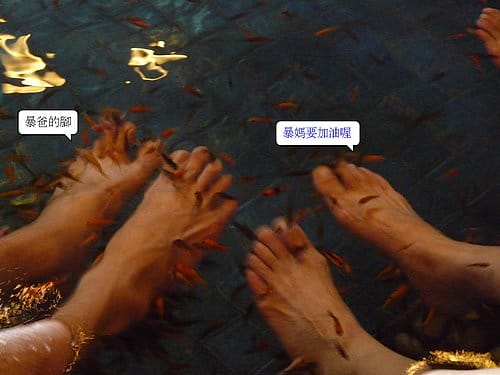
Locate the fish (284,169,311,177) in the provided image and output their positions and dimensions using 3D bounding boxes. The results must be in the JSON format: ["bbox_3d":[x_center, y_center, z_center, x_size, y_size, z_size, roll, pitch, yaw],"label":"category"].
[{"bbox_3d":[0.061,-0.019,1.292,0.034,0.009,0.006,-8,43,-9],"label":"fish"}]

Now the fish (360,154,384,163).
[{"bbox_3d":[0.159,-0.037,1.312,0.031,0.008,0.006,-1,42,-1],"label":"fish"}]

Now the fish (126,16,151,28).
[{"bbox_3d":[-0.174,-0.258,1.582,0.041,0.011,0.008,20,47,20],"label":"fish"}]

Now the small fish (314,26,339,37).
[{"bbox_3d":[0.116,-0.236,1.532,0.041,0.010,0.008,-18,45,-19],"label":"small fish"}]

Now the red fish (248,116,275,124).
[{"bbox_3d":[0.016,-0.090,1.370,0.035,0.009,0.007,2,42,3],"label":"red fish"}]

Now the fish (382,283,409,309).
[{"bbox_3d":[0.169,0.125,1.171,0.008,0.011,0.042,32,51,29],"label":"fish"}]

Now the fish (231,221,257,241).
[{"bbox_3d":[-0.007,0.051,1.194,0.006,0.010,0.038,-31,51,-30],"label":"fish"}]

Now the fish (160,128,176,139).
[{"bbox_3d":[-0.107,-0.071,1.329,0.025,0.006,0.004,-31,50,-30],"label":"fish"}]

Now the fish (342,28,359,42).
[{"bbox_3d":[0.150,-0.225,1.500,0.005,0.008,0.033,-22,47,-23],"label":"fish"}]

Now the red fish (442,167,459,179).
[{"bbox_3d":[0.255,-0.019,1.292,0.028,0.007,0.005,-21,46,-21],"label":"red fish"}]

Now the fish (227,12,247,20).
[{"bbox_3d":[-0.019,-0.265,1.565,0.028,0.007,0.005,-19,45,-20],"label":"fish"}]

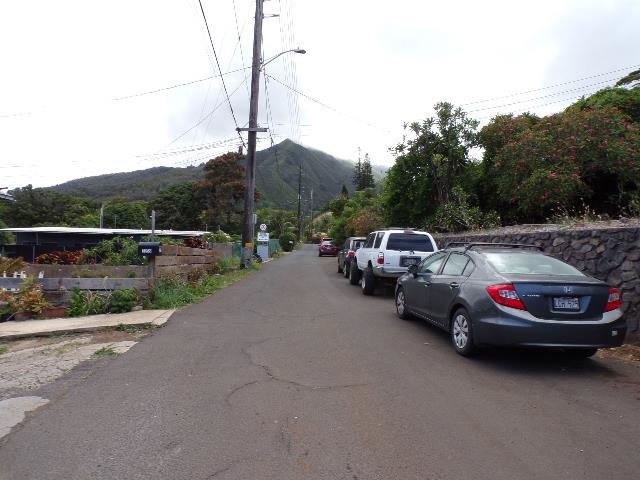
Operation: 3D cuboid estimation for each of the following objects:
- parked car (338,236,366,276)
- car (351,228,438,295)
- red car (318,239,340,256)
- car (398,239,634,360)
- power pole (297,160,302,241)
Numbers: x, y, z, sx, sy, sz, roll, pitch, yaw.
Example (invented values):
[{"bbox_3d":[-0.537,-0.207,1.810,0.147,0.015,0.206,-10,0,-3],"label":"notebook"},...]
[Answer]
[{"bbox_3d":[1.850,0.780,19.950,1.800,1.690,4.400,2,0,-3],"label":"parked car"},{"bbox_3d":[2.150,0.650,13.700,1.860,1.860,4.600,2,0,-4],"label":"car"},{"bbox_3d":[0.760,0.800,42.300,1.780,1.500,4.400,2,0,-2],"label":"red car"},{"bbox_3d":[2.535,0.795,7.050,1.770,1.460,4.500,2,0,-6],"label":"car"},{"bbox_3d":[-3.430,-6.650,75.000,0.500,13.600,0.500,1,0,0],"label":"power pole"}]

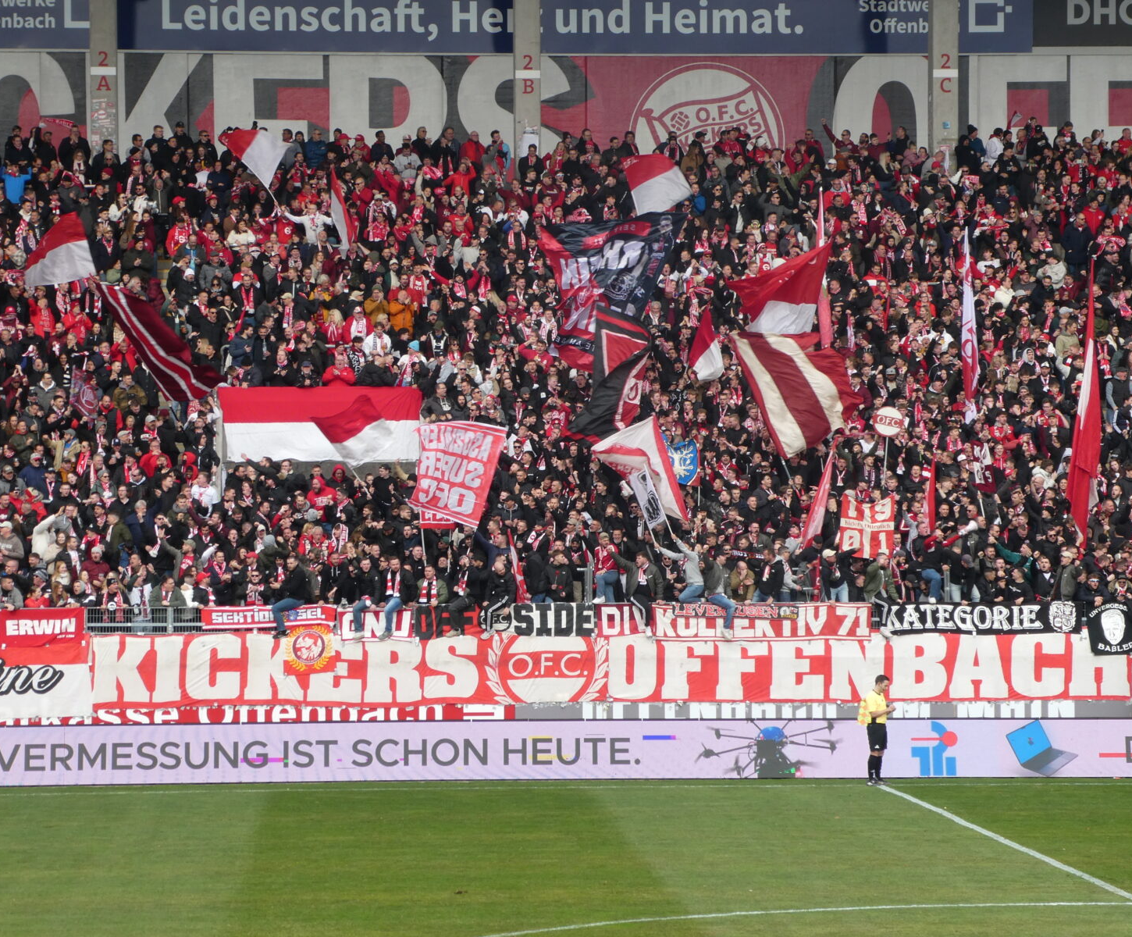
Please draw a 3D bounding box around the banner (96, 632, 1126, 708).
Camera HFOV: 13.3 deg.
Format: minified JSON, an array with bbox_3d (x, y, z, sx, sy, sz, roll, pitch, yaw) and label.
[{"bbox_3d":[0.785,3.601,87.041,18.582,1.326,0.100,0,-1,-3],"label":"banner"}]

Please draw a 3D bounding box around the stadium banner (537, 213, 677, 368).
[{"bbox_3d":[0.839,-3.363,92.000,2.700,3.000,0.700,0,-1,-3],"label":"stadium banner"}]

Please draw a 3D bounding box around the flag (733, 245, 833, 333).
[{"bbox_3d":[4.286,-3.563,97.471,1.992,1.914,0.600,0,-1,-3],"label":"flag"}]

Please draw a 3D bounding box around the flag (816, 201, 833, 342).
[{"bbox_3d":[4.873,-3.715,91.800,0.313,2.740,0.280,0,-1,-3],"label":"flag"}]

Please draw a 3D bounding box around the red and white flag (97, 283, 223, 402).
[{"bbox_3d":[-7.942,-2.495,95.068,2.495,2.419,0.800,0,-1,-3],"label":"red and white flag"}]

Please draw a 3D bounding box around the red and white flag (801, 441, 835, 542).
[{"bbox_3d":[4.602,0.435,88.700,0.604,1.848,0.300,0,-1,-3],"label":"red and white flag"}]

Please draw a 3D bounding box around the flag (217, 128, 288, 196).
[{"bbox_3d":[-6.560,-6.478,102.500,1.478,1.437,0.400,0,-1,-3],"label":"flag"}]

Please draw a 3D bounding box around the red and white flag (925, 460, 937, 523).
[{"bbox_3d":[6.914,0.425,92.161,0.280,1.348,0.400,0,-1,-3],"label":"red and white flag"}]

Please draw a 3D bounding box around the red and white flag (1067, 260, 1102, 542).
[{"bbox_3d":[9.499,-1.234,89.300,0.608,5.170,0.400,0,-1,-3],"label":"red and white flag"}]

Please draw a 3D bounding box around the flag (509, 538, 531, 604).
[{"bbox_3d":[-0.837,1.816,88.000,0.423,1.322,0.350,0,-1,-3],"label":"flag"}]

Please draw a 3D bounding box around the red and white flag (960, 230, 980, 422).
[{"bbox_3d":[7.747,-2.719,93.300,0.374,3.738,0.500,0,-1,-3],"label":"red and white flag"}]

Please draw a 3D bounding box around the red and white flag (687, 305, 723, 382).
[{"bbox_3d":[2.740,-2.463,95.300,0.725,1.546,0.500,0,-1,-3],"label":"red and white flag"}]

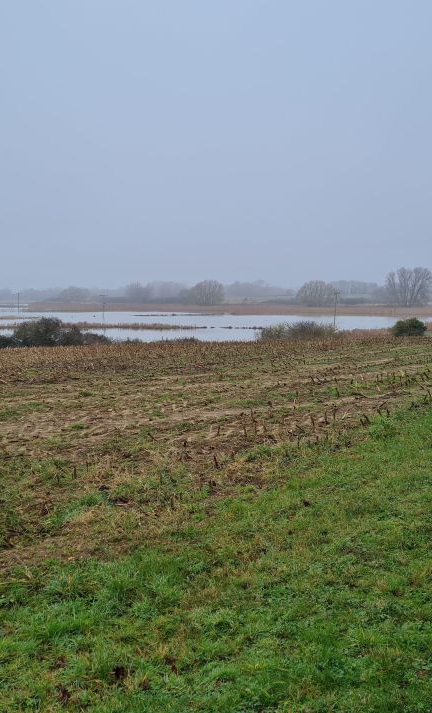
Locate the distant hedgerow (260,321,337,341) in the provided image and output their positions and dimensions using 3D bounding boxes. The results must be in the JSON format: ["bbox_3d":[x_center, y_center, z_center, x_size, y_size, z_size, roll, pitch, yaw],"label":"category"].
[{"bbox_3d":[10.400,-3.090,90.000,9.640,2.900,4.500,0,5,0],"label":"distant hedgerow"}]

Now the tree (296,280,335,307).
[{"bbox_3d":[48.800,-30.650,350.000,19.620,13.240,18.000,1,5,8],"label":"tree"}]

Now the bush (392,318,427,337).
[{"bbox_3d":[20.330,-2.990,75.000,3.780,2.000,3.400,1,5,15],"label":"bush"}]

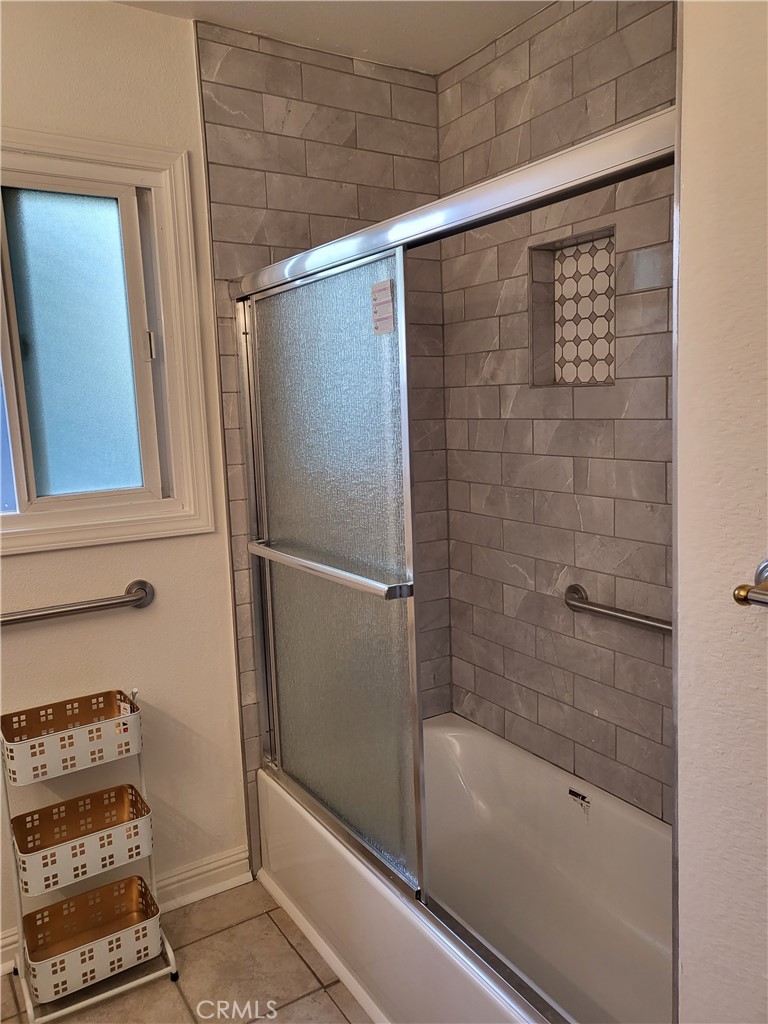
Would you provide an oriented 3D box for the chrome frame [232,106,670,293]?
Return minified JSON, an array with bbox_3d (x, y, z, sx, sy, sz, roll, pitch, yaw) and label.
[{"bbox_3d":[0.011,-0.551,1.539,0.068,0.062,1.484,-7,10,-33],"label":"chrome frame"}]

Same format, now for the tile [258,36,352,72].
[{"bbox_3d":[-0.219,-1.301,2.200,0.301,0.040,0.010,-7,10,-33],"label":"tile"}]

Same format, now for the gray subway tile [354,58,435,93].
[{"bbox_3d":[0.037,-1.345,2.376,0.303,0.049,0.010,-7,9,-32],"label":"gray subway tile"}]

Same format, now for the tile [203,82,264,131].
[{"bbox_3d":[-0.411,-1.103,2.102,0.168,0.101,0.009,-7,9,-32],"label":"tile"}]

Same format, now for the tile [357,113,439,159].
[{"bbox_3d":[0.043,-1.166,2.401,0.303,0.100,0.010,-7,9,-32],"label":"tile"}]

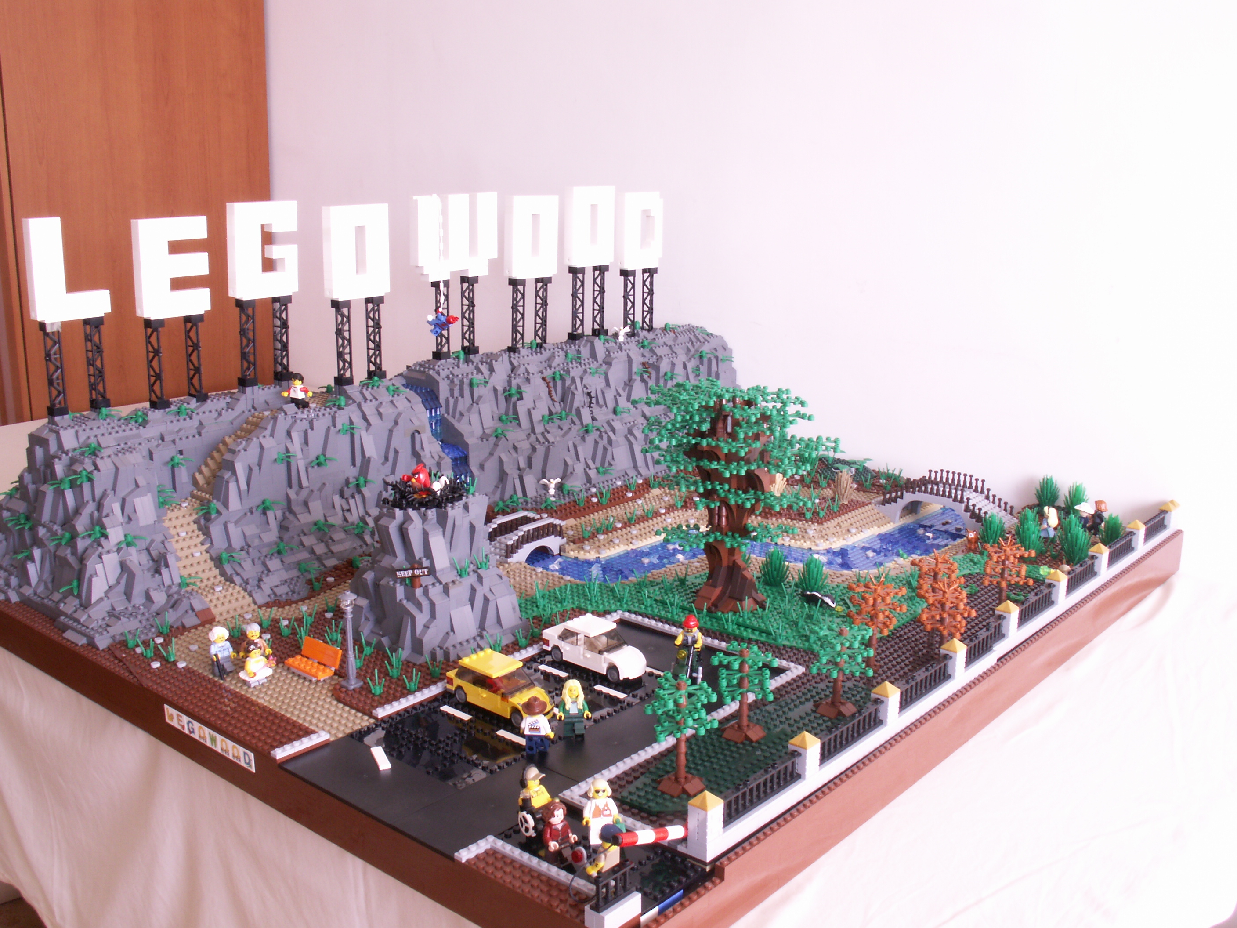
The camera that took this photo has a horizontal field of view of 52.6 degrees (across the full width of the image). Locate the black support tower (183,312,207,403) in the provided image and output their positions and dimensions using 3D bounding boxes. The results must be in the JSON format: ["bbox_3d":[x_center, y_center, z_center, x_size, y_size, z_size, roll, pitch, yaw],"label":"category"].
[{"bbox_3d":[-0.461,-0.116,1.370,0.016,0.096,0.016,12,18,40],"label":"black support tower"}]

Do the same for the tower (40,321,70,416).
[{"bbox_3d":[-0.579,-0.097,1.282,0.016,0.096,0.016,12,18,39],"label":"tower"}]

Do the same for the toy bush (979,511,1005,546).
[{"bbox_3d":[0.419,0.074,1.398,0.029,0.040,0.029,12,18,39],"label":"toy bush"}]

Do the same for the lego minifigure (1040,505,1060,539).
[{"bbox_3d":[0.498,0.065,1.442,0.020,0.039,0.019,12,18,40],"label":"lego minifigure"}]

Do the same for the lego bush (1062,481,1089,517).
[{"bbox_3d":[0.549,0.039,1.499,0.029,0.039,0.029,12,18,39],"label":"lego bush"}]

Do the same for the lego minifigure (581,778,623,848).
[{"bbox_3d":[-0.011,0.223,0.801,0.026,0.043,0.015,-3,14,-13],"label":"lego minifigure"}]

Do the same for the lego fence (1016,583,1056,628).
[{"bbox_3d":[0.381,0.132,1.153,0.008,0.020,0.096,12,18,40],"label":"lego fence"}]

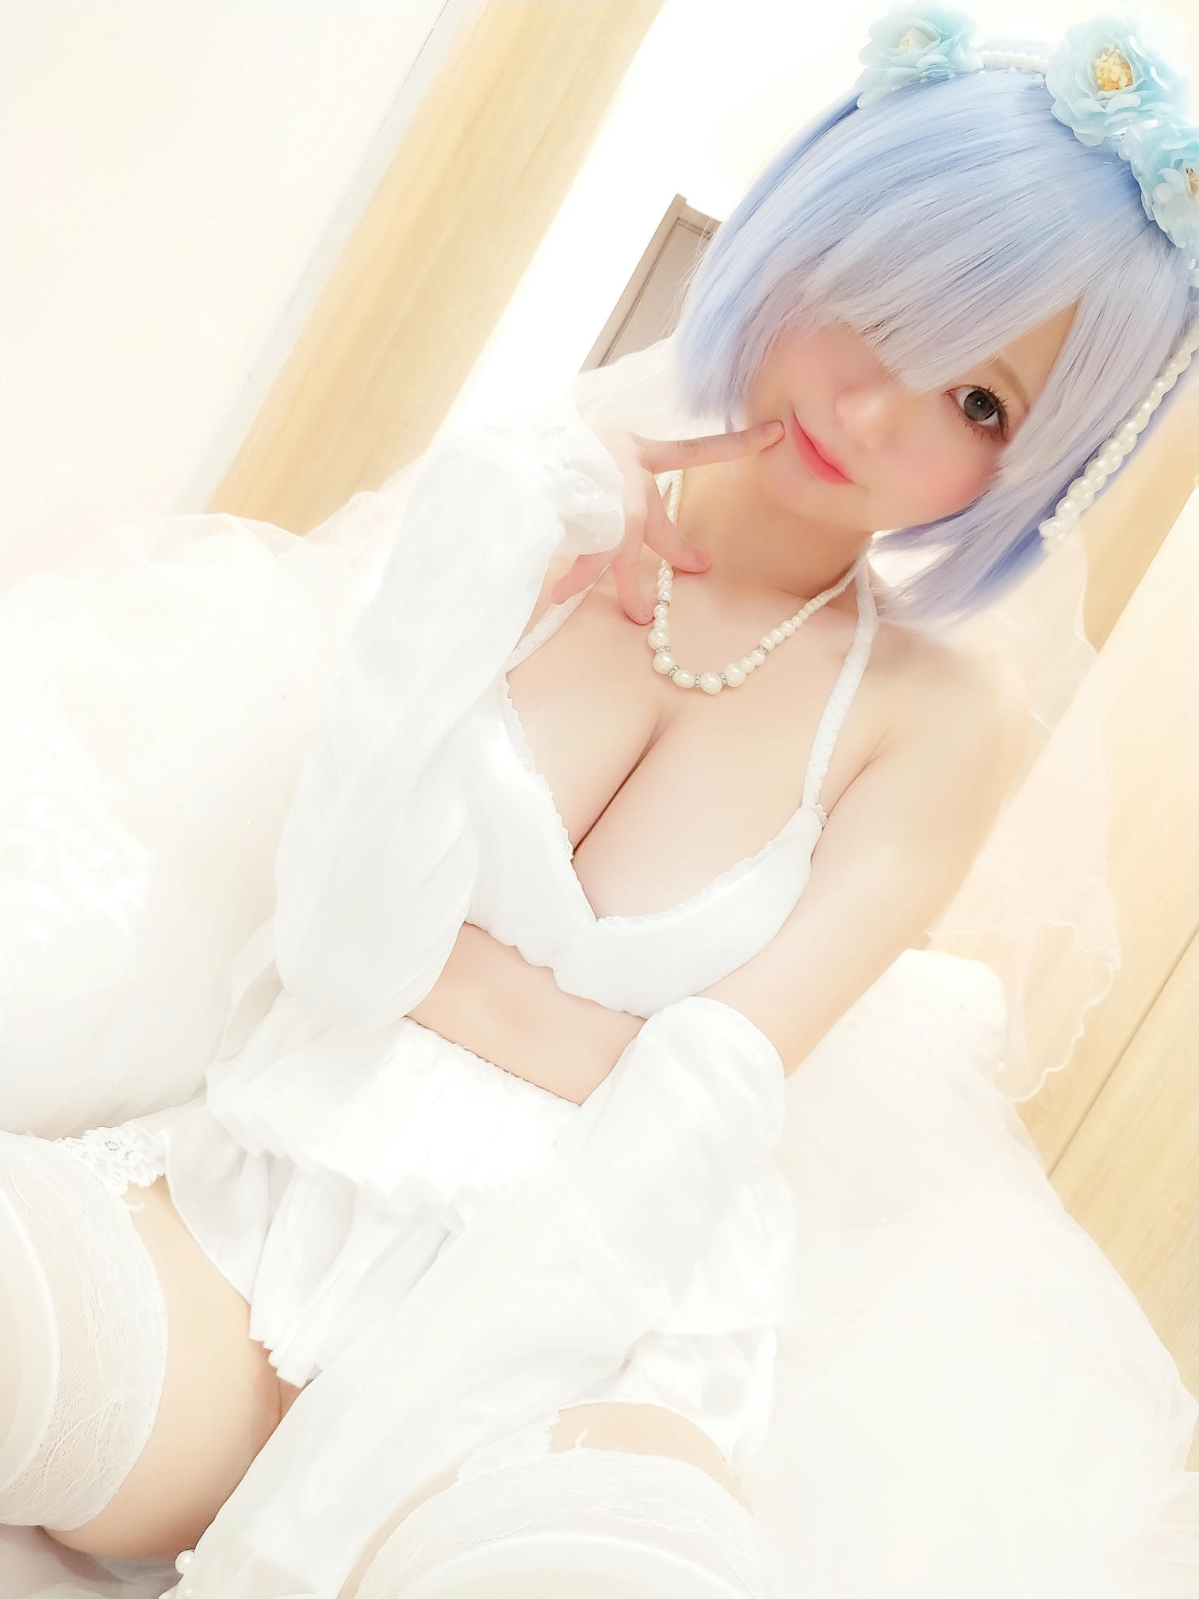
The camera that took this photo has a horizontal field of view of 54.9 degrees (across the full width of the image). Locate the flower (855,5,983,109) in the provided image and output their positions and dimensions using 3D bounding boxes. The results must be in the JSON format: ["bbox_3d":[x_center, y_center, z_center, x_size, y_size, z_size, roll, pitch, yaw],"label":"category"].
[{"bbox_3d":[0.171,-0.399,0.620,0.070,0.066,0.042,40,11,9],"label":"flower"}]

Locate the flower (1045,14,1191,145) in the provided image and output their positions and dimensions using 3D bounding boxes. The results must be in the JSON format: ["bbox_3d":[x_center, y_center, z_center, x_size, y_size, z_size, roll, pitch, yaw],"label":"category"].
[{"bbox_3d":[0.271,-0.377,0.605,0.072,0.070,0.042,36,23,-4],"label":"flower"}]

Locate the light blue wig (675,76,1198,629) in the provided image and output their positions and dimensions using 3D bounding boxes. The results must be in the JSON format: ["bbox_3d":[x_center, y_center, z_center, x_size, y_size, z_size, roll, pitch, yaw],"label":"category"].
[{"bbox_3d":[0.196,-0.267,0.650,0.255,0.265,0.250,37,20,-1],"label":"light blue wig"}]

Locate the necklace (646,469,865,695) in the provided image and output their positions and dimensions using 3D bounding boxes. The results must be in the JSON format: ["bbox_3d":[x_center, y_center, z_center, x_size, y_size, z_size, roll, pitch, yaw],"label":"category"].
[{"bbox_3d":[0.079,-0.122,0.680,0.130,0.125,0.115,29,3,-3],"label":"necklace"}]

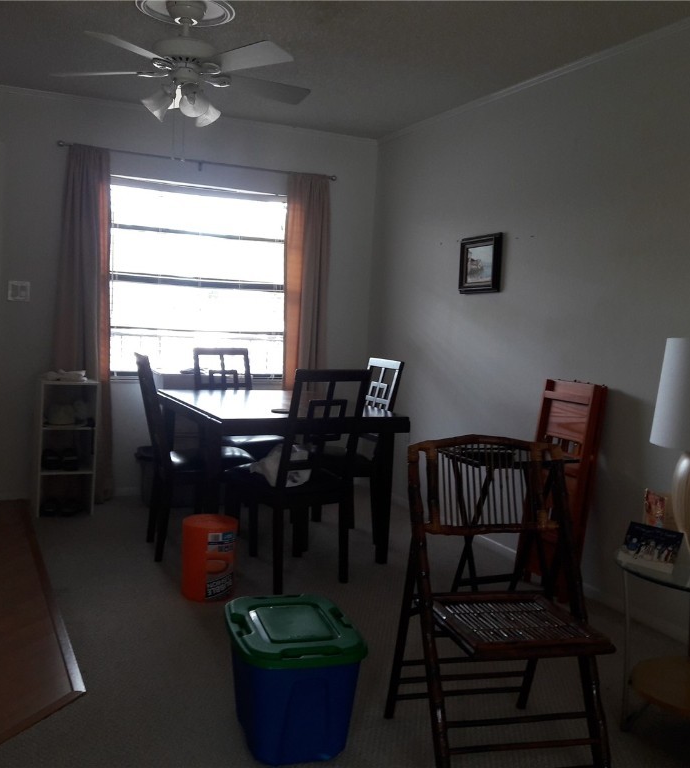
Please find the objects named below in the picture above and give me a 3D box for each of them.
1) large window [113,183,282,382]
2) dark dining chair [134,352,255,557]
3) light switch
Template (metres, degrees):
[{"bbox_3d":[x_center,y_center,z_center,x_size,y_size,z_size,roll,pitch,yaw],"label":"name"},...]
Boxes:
[{"bbox_3d":[-0.933,-0.661,5.420,1.220,1.260,0.100,1,5,-24],"label":"large window"},{"bbox_3d":[-0.742,0.345,4.131,0.580,0.970,0.460,1,5,-21],"label":"dark dining chair"},{"bbox_3d":[-1.939,-0.551,4.933,0.122,0.118,0.015,1,5,-24],"label":"light switch"}]

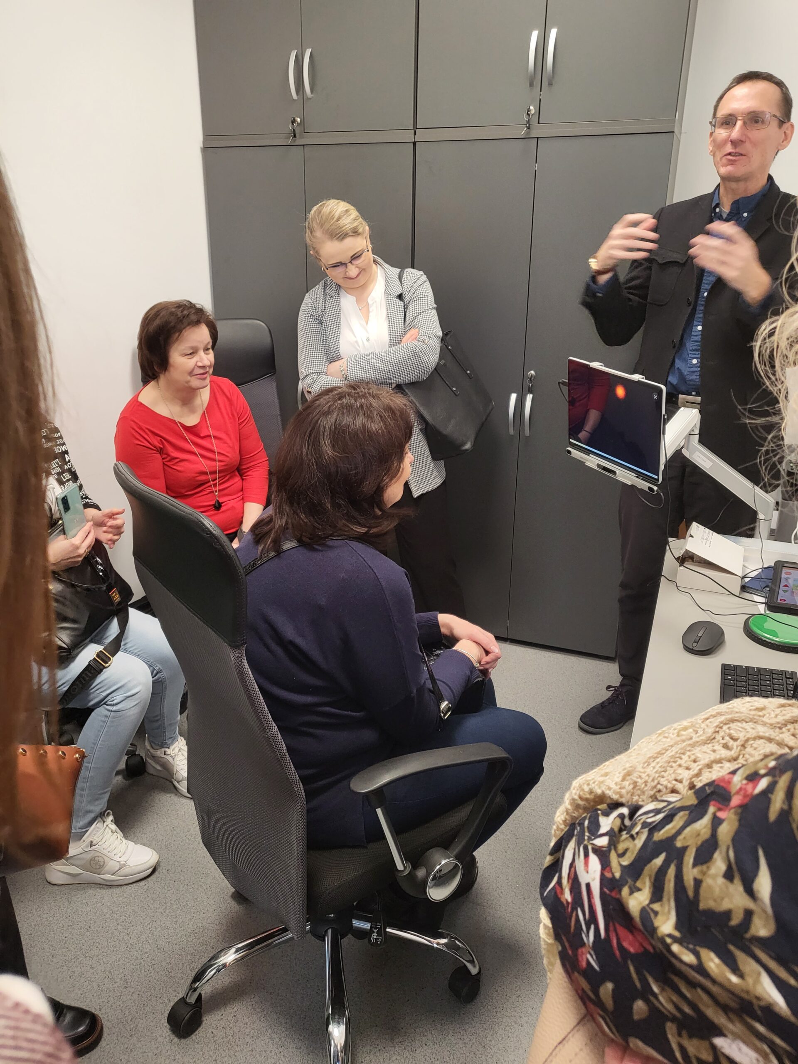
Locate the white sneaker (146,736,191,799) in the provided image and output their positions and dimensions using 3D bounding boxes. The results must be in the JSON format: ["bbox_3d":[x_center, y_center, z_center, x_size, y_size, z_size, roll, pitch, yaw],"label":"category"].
[{"bbox_3d":[-0.590,0.641,2.245,0.270,0.130,0.100,12,22,30],"label":"white sneaker"}]

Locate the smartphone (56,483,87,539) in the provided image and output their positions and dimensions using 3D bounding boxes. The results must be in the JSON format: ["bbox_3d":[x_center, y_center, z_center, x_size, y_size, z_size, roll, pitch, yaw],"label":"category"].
[{"bbox_3d":[-0.739,-0.022,1.820,0.011,0.162,0.077,14,35,44],"label":"smartphone"}]

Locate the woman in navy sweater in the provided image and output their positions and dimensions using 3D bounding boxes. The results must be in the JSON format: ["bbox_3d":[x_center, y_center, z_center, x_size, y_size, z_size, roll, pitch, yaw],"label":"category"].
[{"bbox_3d":[-0.028,0.324,1.542,0.660,1.200,0.480,-10,22,-28],"label":"woman in navy sweater"}]

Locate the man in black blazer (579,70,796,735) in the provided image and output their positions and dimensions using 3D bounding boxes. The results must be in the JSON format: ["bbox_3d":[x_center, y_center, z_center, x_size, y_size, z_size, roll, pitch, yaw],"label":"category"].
[{"bbox_3d":[0.768,-0.249,2.250,0.500,1.840,0.670,-15,24,-38],"label":"man in black blazer"}]

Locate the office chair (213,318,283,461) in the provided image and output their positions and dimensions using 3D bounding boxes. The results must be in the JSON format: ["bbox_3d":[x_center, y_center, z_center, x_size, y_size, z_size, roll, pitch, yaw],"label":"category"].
[{"bbox_3d":[-0.550,-0.059,2.635,0.610,1.190,0.620,-7,20,-20],"label":"office chair"}]

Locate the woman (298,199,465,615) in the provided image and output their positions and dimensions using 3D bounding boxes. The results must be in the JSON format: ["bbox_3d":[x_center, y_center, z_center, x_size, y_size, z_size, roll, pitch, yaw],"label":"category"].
[{"bbox_3d":[-0.059,-0.264,2.663,0.550,1.580,0.400,1,19,1],"label":"woman"}]

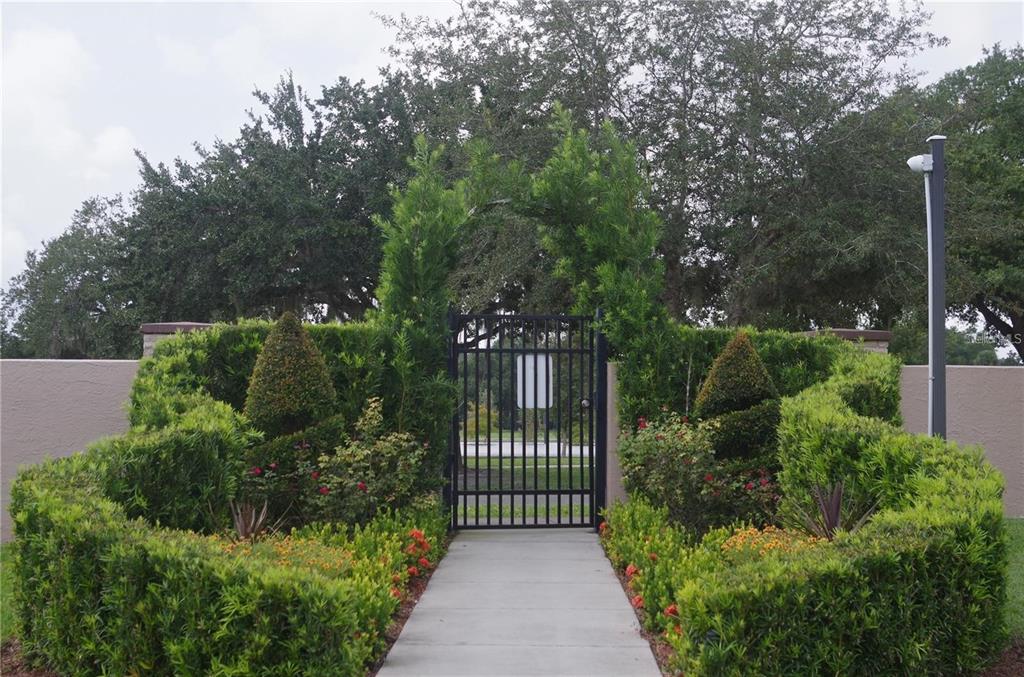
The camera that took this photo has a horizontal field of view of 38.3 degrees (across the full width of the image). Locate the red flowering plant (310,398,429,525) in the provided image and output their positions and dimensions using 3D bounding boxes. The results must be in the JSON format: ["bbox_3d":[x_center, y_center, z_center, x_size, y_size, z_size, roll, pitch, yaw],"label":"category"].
[{"bbox_3d":[-1.100,1.050,11.400,0.880,1.150,0.820,0,-2,0],"label":"red flowering plant"}]

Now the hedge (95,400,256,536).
[{"bbox_3d":[-2.100,1.010,9.200,1.100,1.120,0.750,1,-2,-23],"label":"hedge"}]

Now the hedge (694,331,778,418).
[{"bbox_3d":[1.840,0.300,12.100,0.690,0.740,0.690,0,-2,0],"label":"hedge"}]

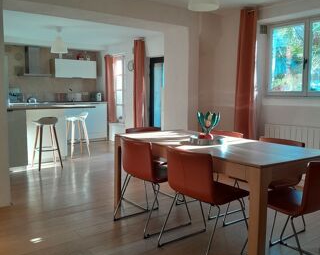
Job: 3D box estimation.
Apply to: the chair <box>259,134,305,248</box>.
[{"bbox_3d":[0.910,0.500,2.772,0.500,0.770,0.490,-4,7,-36],"label":"chair"}]

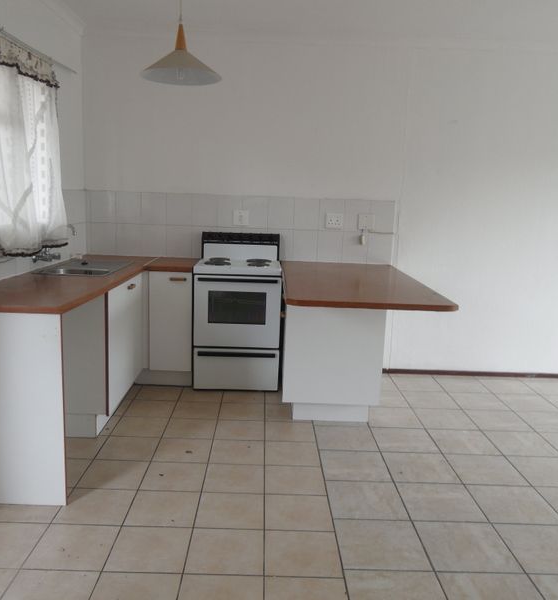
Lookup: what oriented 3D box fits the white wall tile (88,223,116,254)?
[{"bbox_3d":[-1.426,-0.493,4.489,0.210,0.250,0.010,2,9,-1],"label":"white wall tile"}]

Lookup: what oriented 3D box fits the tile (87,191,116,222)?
[{"bbox_3d":[-1.403,-0.737,4.393,0.205,0.250,0.010,2,10,-2],"label":"tile"}]

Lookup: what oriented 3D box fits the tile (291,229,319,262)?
[{"bbox_3d":[0.214,-0.434,4.500,0.200,0.250,0.010,2,10,-2],"label":"tile"}]

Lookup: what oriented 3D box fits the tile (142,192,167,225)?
[{"bbox_3d":[-0.999,-0.728,4.456,0.200,0.250,0.010,2,9,-1],"label":"tile"}]

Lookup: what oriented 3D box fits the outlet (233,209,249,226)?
[{"bbox_3d":[-0.305,-0.663,4.472,0.122,0.120,0.015,2,9,-1],"label":"outlet"}]

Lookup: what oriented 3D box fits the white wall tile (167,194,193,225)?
[{"bbox_3d":[-0.796,-0.722,4.460,0.200,0.250,0.010,2,9,-1],"label":"white wall tile"}]

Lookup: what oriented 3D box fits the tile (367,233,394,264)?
[{"bbox_3d":[0.821,-0.414,4.524,0.200,0.250,0.010,2,10,-2],"label":"tile"}]

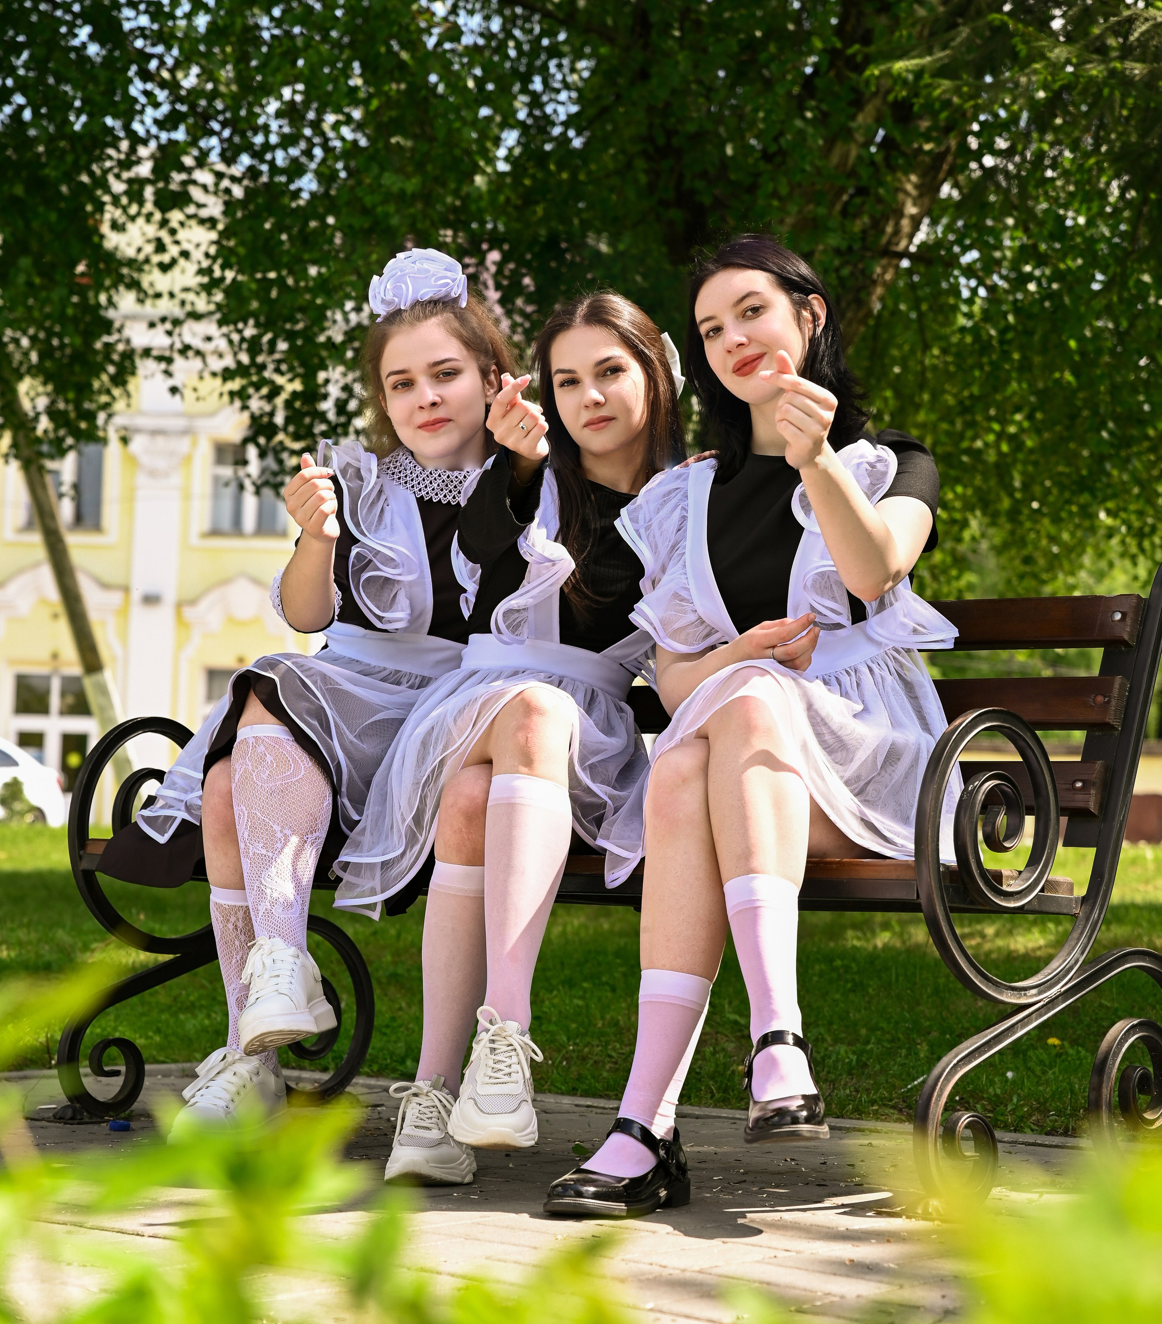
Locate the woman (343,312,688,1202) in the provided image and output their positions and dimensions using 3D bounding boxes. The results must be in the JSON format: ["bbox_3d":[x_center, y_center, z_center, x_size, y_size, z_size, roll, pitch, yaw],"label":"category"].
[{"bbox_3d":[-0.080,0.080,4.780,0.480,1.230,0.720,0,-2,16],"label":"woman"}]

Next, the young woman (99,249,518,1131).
[{"bbox_3d":[-0.405,0.040,5.100,0.590,1.310,0.670,-1,-2,22],"label":"young woman"}]

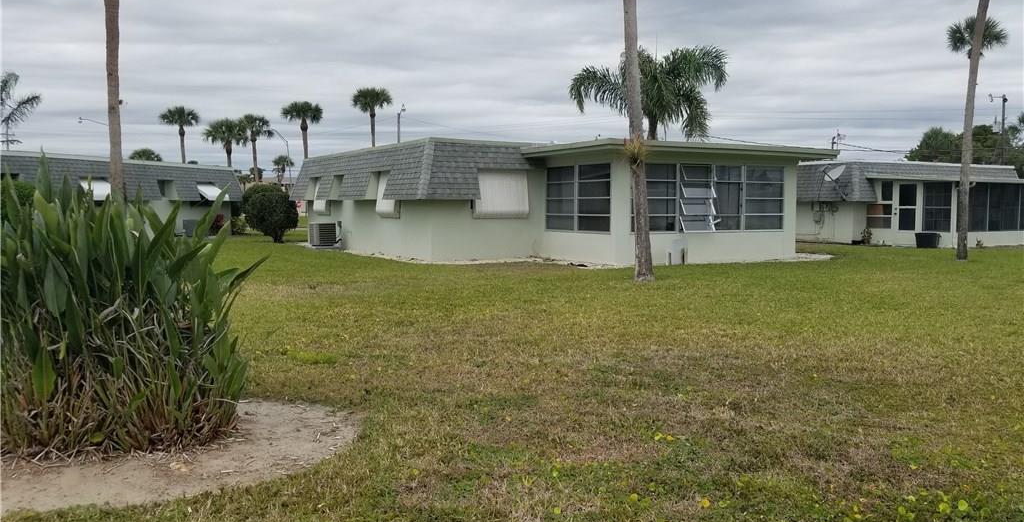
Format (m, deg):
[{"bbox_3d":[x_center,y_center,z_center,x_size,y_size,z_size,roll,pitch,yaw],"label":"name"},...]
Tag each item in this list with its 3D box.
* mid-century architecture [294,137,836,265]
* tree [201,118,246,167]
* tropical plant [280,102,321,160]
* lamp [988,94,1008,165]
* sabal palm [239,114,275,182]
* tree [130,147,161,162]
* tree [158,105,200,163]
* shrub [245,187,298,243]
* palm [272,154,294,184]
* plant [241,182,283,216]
[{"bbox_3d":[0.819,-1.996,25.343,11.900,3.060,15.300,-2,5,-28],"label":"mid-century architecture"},{"bbox_3d":[-20.488,-6.529,54.654,3.200,7.420,3.200,0,5,0],"label":"tree"},{"bbox_3d":[-15.601,-7.386,56.591,3.100,8.820,3.100,0,5,0],"label":"tropical plant"},{"bbox_3d":[41.116,-8.869,64.498,1.700,10.520,0.700,0,5,0],"label":"lamp"},{"bbox_3d":[-19.268,-7.078,57.619,3.000,8.050,3.000,0,5,0],"label":"sabal palm"},{"bbox_3d":[-30.498,-6.481,63.686,3.100,5.890,3.100,0,5,0],"label":"tree"},{"bbox_3d":[-25.939,-7.660,59.579,3.100,8.890,3.100,0,5,0],"label":"tree"},{"bbox_3d":[-8.666,-1.673,27.554,1.870,2.060,1.800,0,5,0],"label":"shrub"},{"bbox_3d":[-28.224,-9.627,94.533,2.800,7.240,2.800,0,5,0],"label":"palm"},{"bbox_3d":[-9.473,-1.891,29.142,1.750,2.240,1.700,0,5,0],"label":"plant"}]

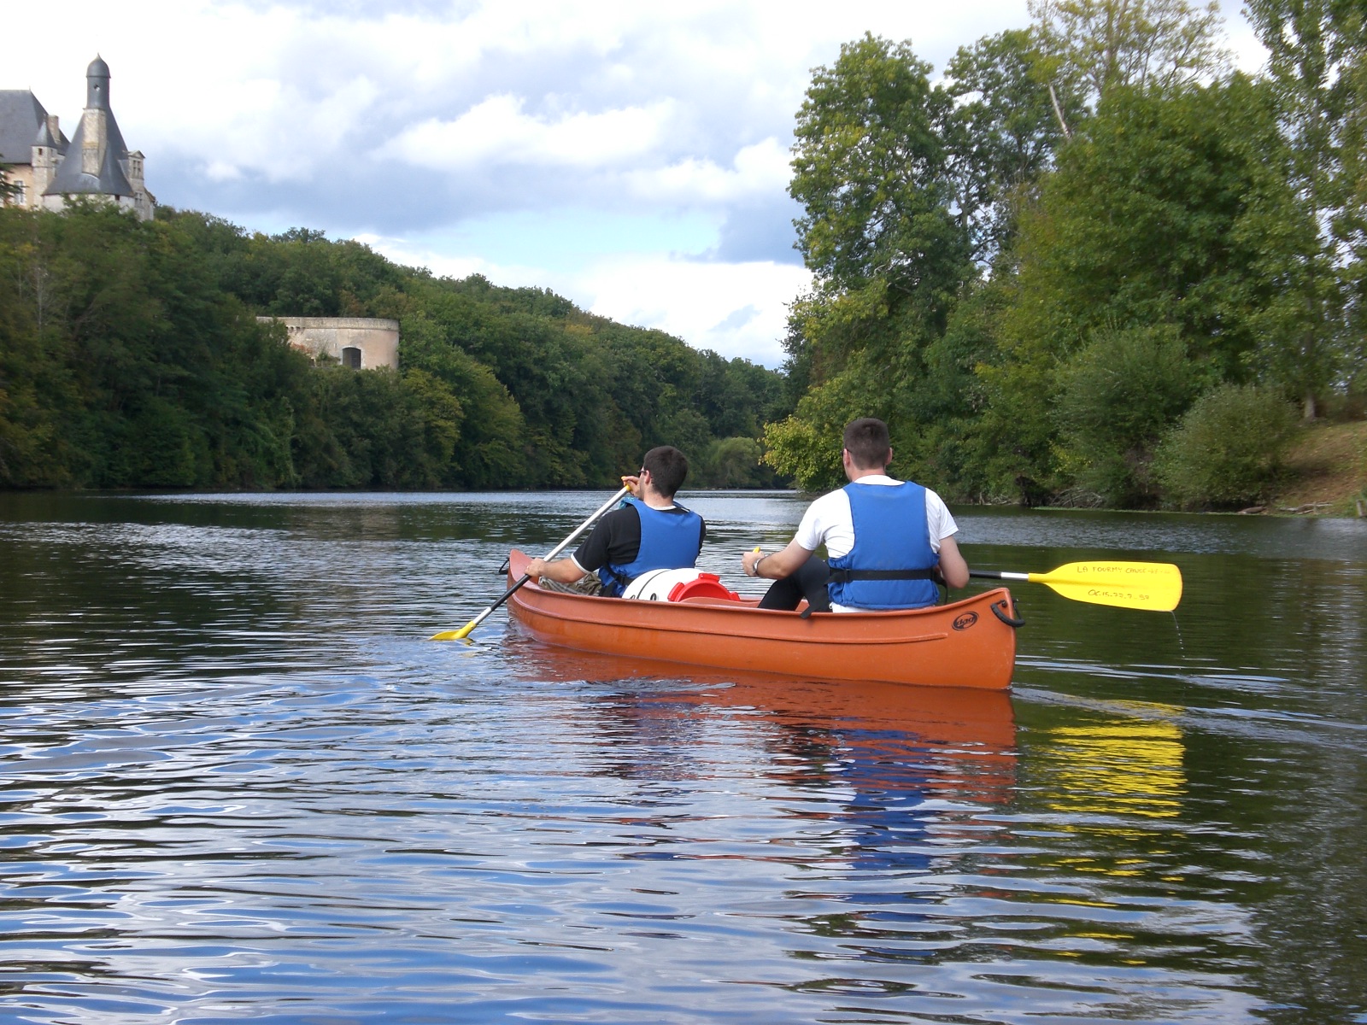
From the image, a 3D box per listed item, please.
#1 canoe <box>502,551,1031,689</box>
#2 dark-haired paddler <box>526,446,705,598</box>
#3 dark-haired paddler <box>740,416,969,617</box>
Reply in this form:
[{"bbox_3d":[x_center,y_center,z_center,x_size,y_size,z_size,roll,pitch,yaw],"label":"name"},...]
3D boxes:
[{"bbox_3d":[0.140,0.470,12.300,0.880,0.500,4.750,0,1,-25],"label":"canoe"},{"bbox_3d":[-0.360,0.175,13.200,0.630,0.950,1.000,0,1,-27],"label":"dark-haired paddler"},{"bbox_3d":[0.610,0.145,11.400,0.680,1.000,1.000,0,1,-21],"label":"dark-haired paddler"}]

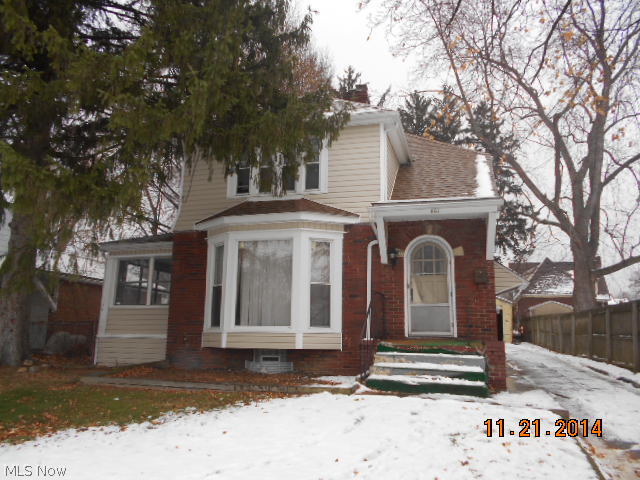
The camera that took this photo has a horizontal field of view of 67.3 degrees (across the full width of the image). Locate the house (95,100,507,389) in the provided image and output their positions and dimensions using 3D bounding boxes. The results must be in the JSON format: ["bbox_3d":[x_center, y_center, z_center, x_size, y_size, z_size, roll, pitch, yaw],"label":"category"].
[{"bbox_3d":[-0.279,-0.304,14.518,10.300,8.000,9.500,-2,-11,16],"label":"house"}]

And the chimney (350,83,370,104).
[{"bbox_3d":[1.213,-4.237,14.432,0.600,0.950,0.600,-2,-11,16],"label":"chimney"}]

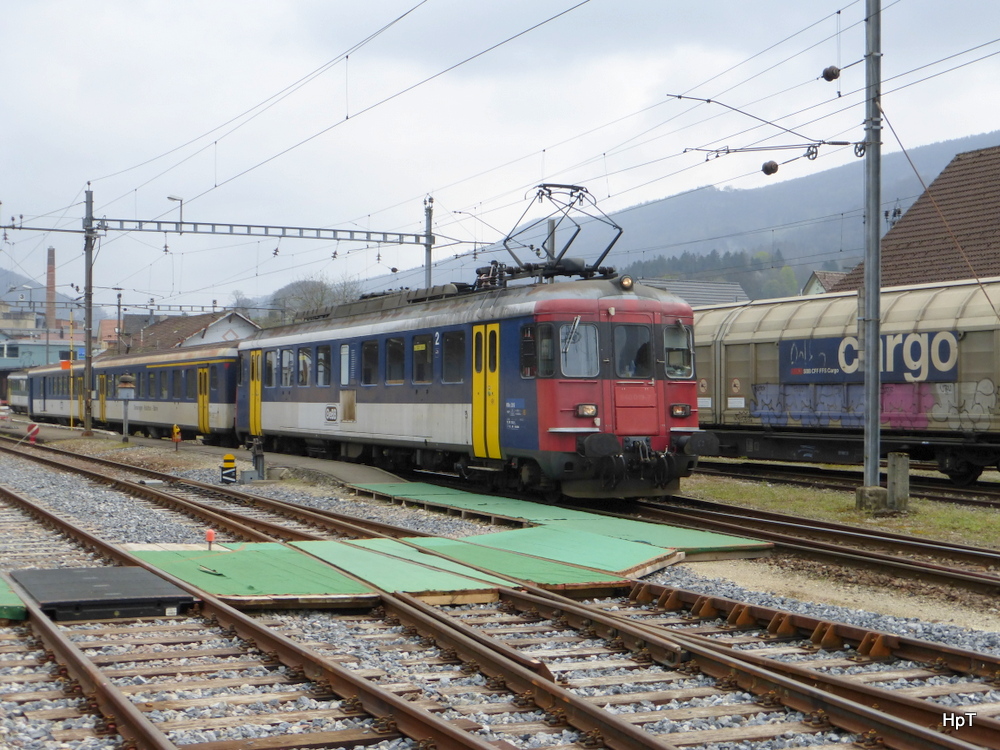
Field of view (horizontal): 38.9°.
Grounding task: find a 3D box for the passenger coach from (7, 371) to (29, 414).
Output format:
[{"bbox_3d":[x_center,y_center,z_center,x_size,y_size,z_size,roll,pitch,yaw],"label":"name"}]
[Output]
[{"bbox_3d":[-35.653,1.457,110.780,2.850,3.720,24.000,1,-1,-25],"label":"passenger coach"}]

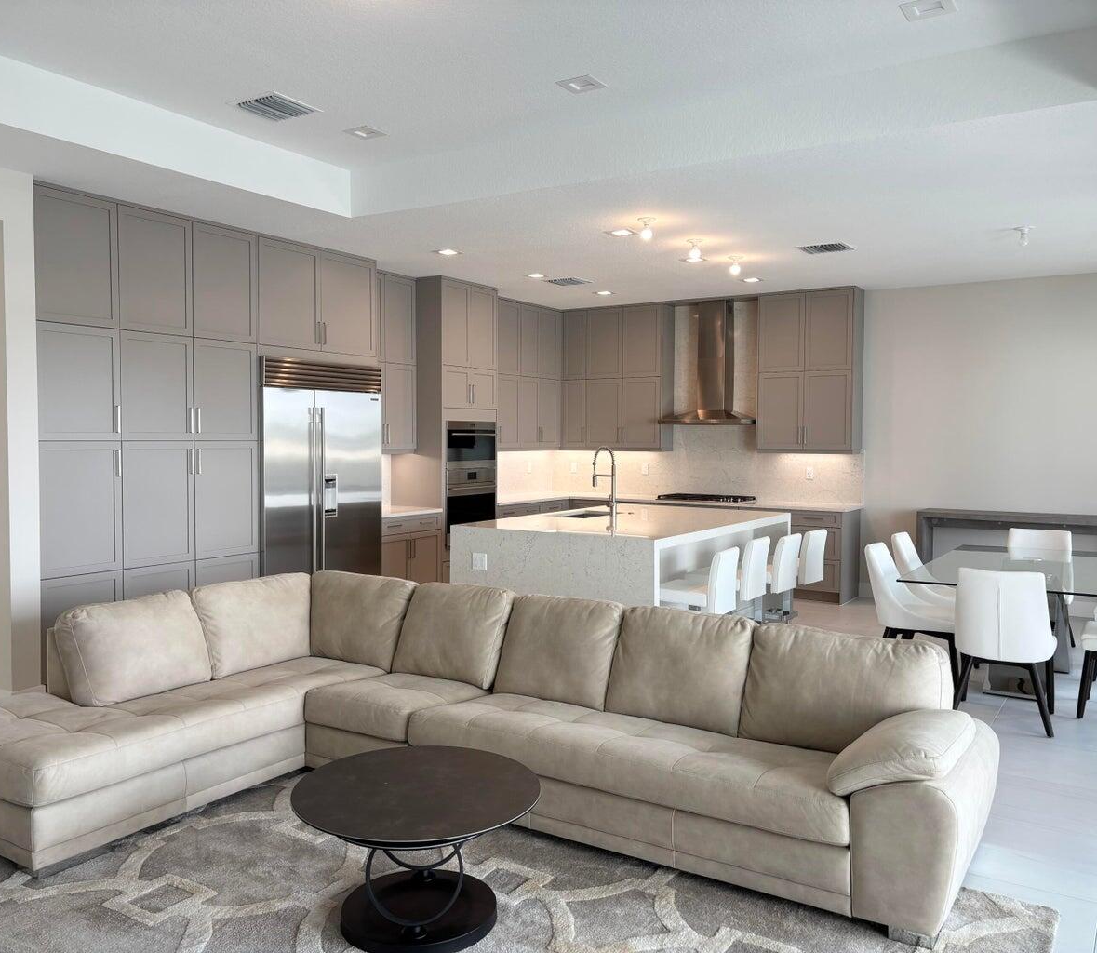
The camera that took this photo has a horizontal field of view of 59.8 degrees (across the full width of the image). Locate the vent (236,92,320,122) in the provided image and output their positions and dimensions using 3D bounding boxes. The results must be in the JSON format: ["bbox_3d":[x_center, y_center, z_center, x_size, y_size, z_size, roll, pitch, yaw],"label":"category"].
[{"bbox_3d":[-1.455,-1.962,5.084,0.362,0.030,0.367,2,3,33],"label":"vent"}]

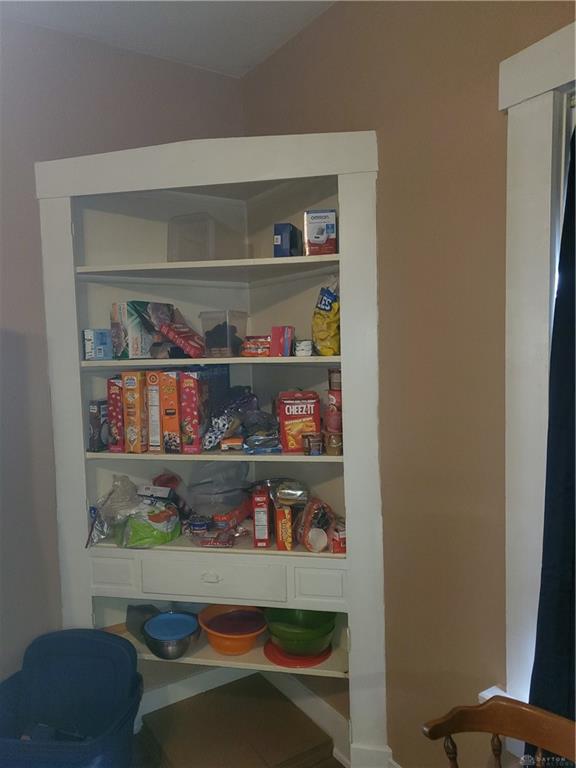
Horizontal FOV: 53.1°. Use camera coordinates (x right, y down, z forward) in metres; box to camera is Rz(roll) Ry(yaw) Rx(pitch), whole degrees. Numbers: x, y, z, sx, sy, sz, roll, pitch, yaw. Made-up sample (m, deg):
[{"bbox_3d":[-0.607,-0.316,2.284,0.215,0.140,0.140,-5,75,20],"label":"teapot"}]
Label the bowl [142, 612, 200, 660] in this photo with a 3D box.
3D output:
[{"bbox_3d":[-0.472,1.045,2.368,0.231,0.115,0.231,-2,4,0],"label":"bowl"}]

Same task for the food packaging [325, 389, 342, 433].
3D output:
[{"bbox_3d":[0.167,0.092,2.073,0.074,0.152,0.074,-1,4,11],"label":"food packaging"}]

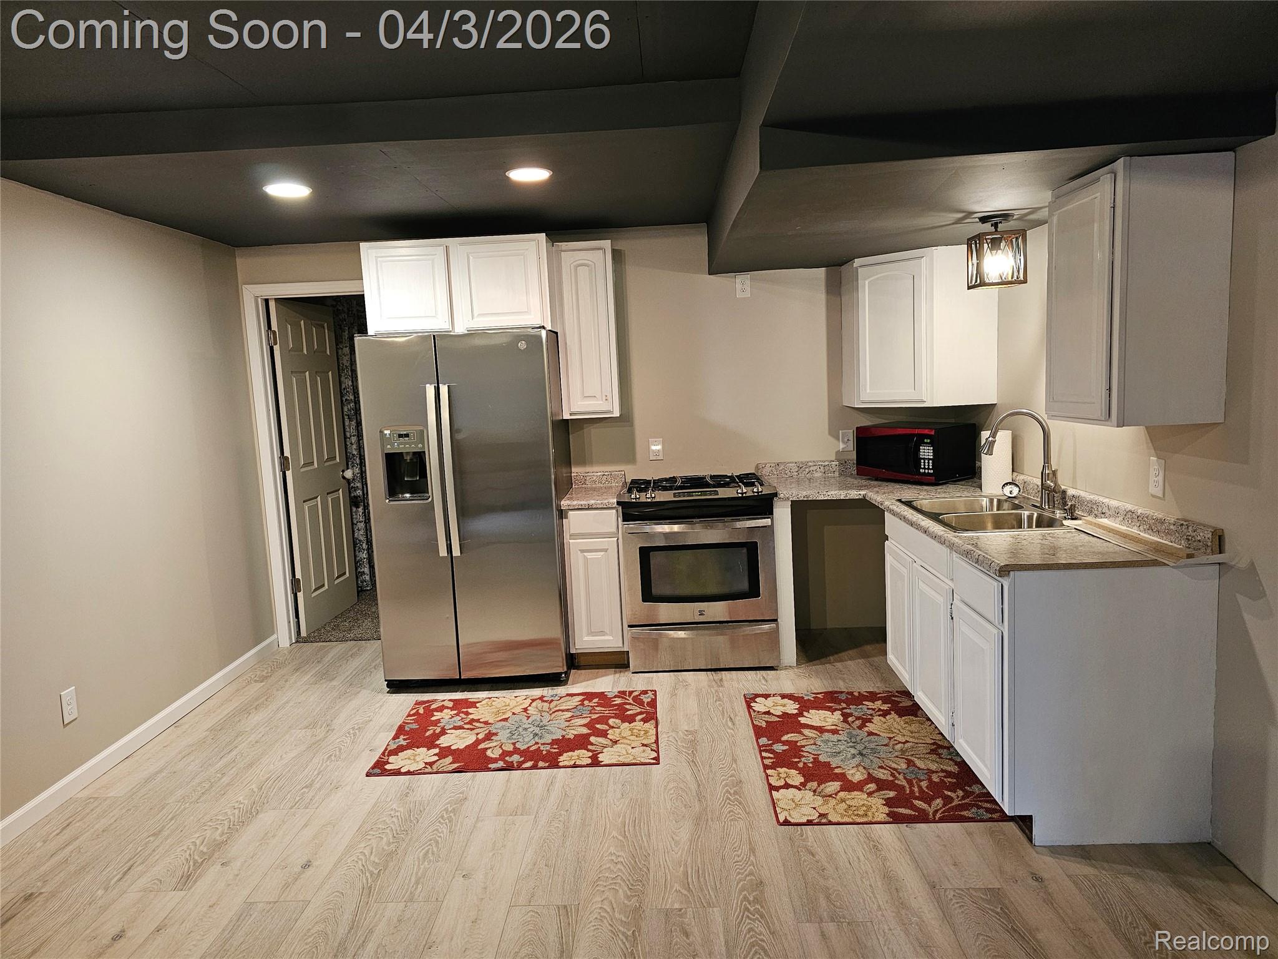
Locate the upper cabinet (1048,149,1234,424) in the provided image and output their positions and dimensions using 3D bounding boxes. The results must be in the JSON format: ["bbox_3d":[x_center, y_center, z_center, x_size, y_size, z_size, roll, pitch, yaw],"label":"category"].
[{"bbox_3d":[1.537,-0.565,2.664,0.328,0.760,0.446,-2,7,2],"label":"upper cabinet"}]

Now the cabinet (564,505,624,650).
[{"bbox_3d":[-0.208,0.521,4.639,0.303,0.853,0.627,-2,7,2],"label":"cabinet"}]

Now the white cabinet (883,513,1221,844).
[{"bbox_3d":[1.449,0.621,3.269,0.642,0.876,1.363,-2,7,2],"label":"white cabinet"}]

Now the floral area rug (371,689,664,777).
[{"bbox_3d":[-0.499,1.098,3.747,1.169,0.010,0.798,-3,7,2],"label":"floral area rug"}]

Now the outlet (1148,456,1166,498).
[{"bbox_3d":[1.727,-0.006,2.833,0.009,0.118,0.076,-2,7,2],"label":"outlet"}]

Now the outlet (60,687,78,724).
[{"bbox_3d":[-2.210,0.880,3.302,0.009,0.118,0.076,-2,7,2],"label":"outlet"}]

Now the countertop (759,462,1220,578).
[{"bbox_3d":[1.208,0.087,3.709,1.121,0.119,2.343,-3,7,2],"label":"countertop"}]

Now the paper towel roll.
[{"bbox_3d":[1.659,-0.085,3.935,0.138,0.283,0.138,-3,7,2],"label":"paper towel roll"}]

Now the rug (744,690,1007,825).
[{"bbox_3d":[0.879,1.070,3.414,0.793,0.010,1.180,-3,7,2],"label":"rug"}]

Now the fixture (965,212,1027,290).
[{"bbox_3d":[1.395,-0.888,3.314,0.170,0.268,0.170,-2,7,5],"label":"fixture"}]

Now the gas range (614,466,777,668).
[{"bbox_3d":[0.319,0.484,4.582,0.767,0.945,0.700,-3,7,2],"label":"gas range"}]

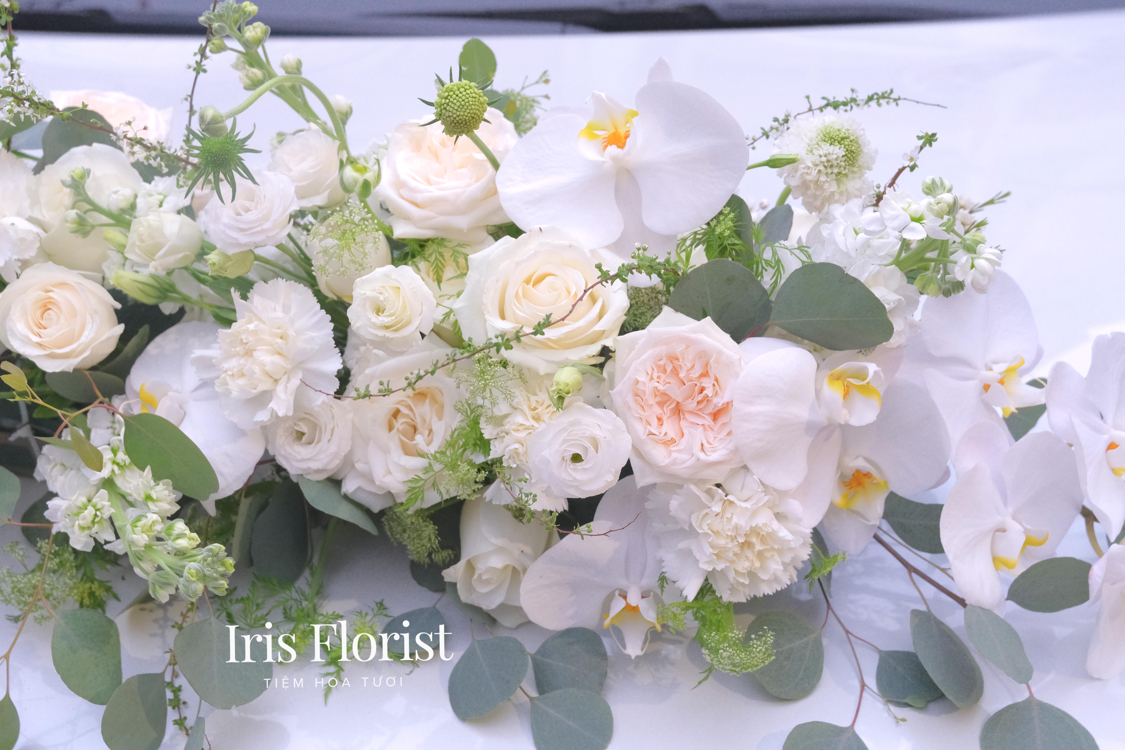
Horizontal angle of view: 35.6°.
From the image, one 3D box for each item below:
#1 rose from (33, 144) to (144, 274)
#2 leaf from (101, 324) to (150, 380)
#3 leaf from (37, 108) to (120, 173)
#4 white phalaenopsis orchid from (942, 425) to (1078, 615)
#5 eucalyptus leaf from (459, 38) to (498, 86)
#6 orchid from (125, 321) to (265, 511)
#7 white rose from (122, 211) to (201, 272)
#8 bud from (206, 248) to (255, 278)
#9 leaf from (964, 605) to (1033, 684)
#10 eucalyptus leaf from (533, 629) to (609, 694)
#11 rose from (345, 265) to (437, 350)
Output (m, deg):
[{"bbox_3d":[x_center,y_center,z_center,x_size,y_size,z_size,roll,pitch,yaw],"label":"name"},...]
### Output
[{"bbox_3d":[-0.241,-0.084,0.890,0.056,0.052,0.064,0,79,30],"label":"rose"},{"bbox_3d":[-0.225,-0.009,0.905,0.031,0.009,0.044,41,86,23],"label":"leaf"},{"bbox_3d":[-0.258,-0.122,0.935,0.042,0.009,0.046,14,69,2],"label":"leaf"},{"bbox_3d":[0.217,0.068,0.850,0.088,0.095,0.042,-31,25,-21],"label":"white phalaenopsis orchid"},{"bbox_3d":[-0.046,-0.169,0.950,0.021,0.006,0.029,-2,73,-7],"label":"eucalyptus leaf"},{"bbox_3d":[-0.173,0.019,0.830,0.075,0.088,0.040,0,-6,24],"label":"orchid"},{"bbox_3d":[-0.198,-0.066,0.870,0.041,0.034,0.034,-4,6,-42],"label":"white rose"},{"bbox_3d":[-0.163,-0.055,0.860,0.025,0.015,0.015,-6,60,-18],"label":"bud"},{"bbox_3d":[0.244,0.151,0.980,0.034,0.008,0.059,-25,74,-37],"label":"leaf"},{"bbox_3d":[0.004,0.145,0.872,0.040,0.008,0.038,22,64,8],"label":"eucalyptus leaf"},{"bbox_3d":[-0.086,-0.034,0.884,0.044,0.038,0.043,8,77,14],"label":"rose"}]

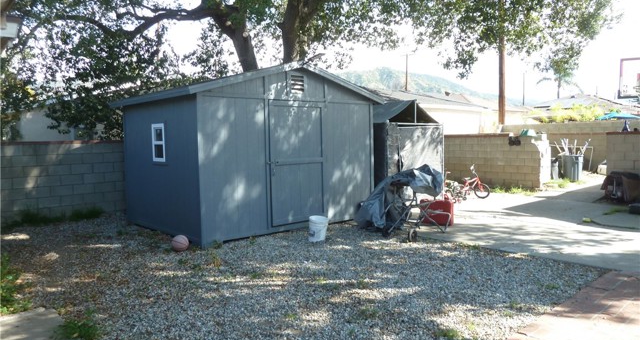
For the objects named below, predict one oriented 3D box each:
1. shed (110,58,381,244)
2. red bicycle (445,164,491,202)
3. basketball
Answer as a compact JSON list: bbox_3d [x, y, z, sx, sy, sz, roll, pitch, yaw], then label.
[{"bbox_3d":[-1.362,-0.431,8.990,4.074,2.810,3.354,-4,5,-41],"label":"shed"},{"bbox_3d":[3.707,0.299,11.500,1.030,0.840,0.480,-1,4,-5],"label":"red bicycle"},{"bbox_3d":[-1.979,1.048,6.570,0.240,0.240,0.240,-4,5,-41],"label":"basketball"}]

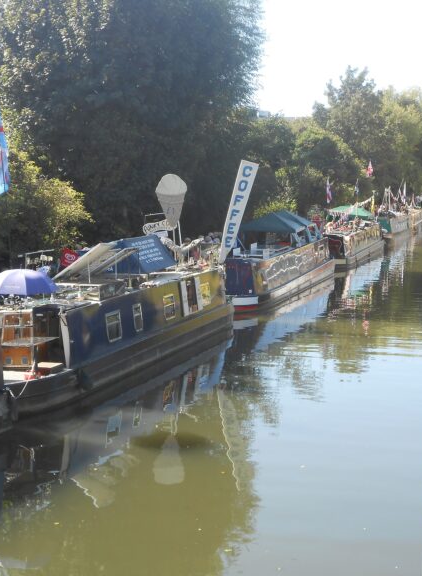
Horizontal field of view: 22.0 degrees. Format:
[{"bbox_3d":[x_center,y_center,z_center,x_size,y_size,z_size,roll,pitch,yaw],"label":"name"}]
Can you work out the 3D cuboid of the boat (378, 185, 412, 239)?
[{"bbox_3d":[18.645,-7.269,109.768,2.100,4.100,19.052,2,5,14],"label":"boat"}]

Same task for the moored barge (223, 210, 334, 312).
[{"bbox_3d":[2.901,-1.635,47.632,2.100,3.300,20.891,2,5,14],"label":"moored barge"}]

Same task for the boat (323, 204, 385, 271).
[{"bbox_3d":[8.788,-3.456,68.713,2.100,3.400,19.622,2,5,14],"label":"boat"}]

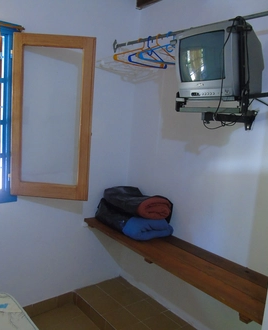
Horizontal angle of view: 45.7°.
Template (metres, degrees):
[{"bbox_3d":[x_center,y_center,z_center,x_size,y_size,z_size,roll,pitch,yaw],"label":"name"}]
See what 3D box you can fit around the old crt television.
[{"bbox_3d":[0.489,-0.541,1.683,0.345,0.330,0.367,-15,18,-34],"label":"old crt television"}]

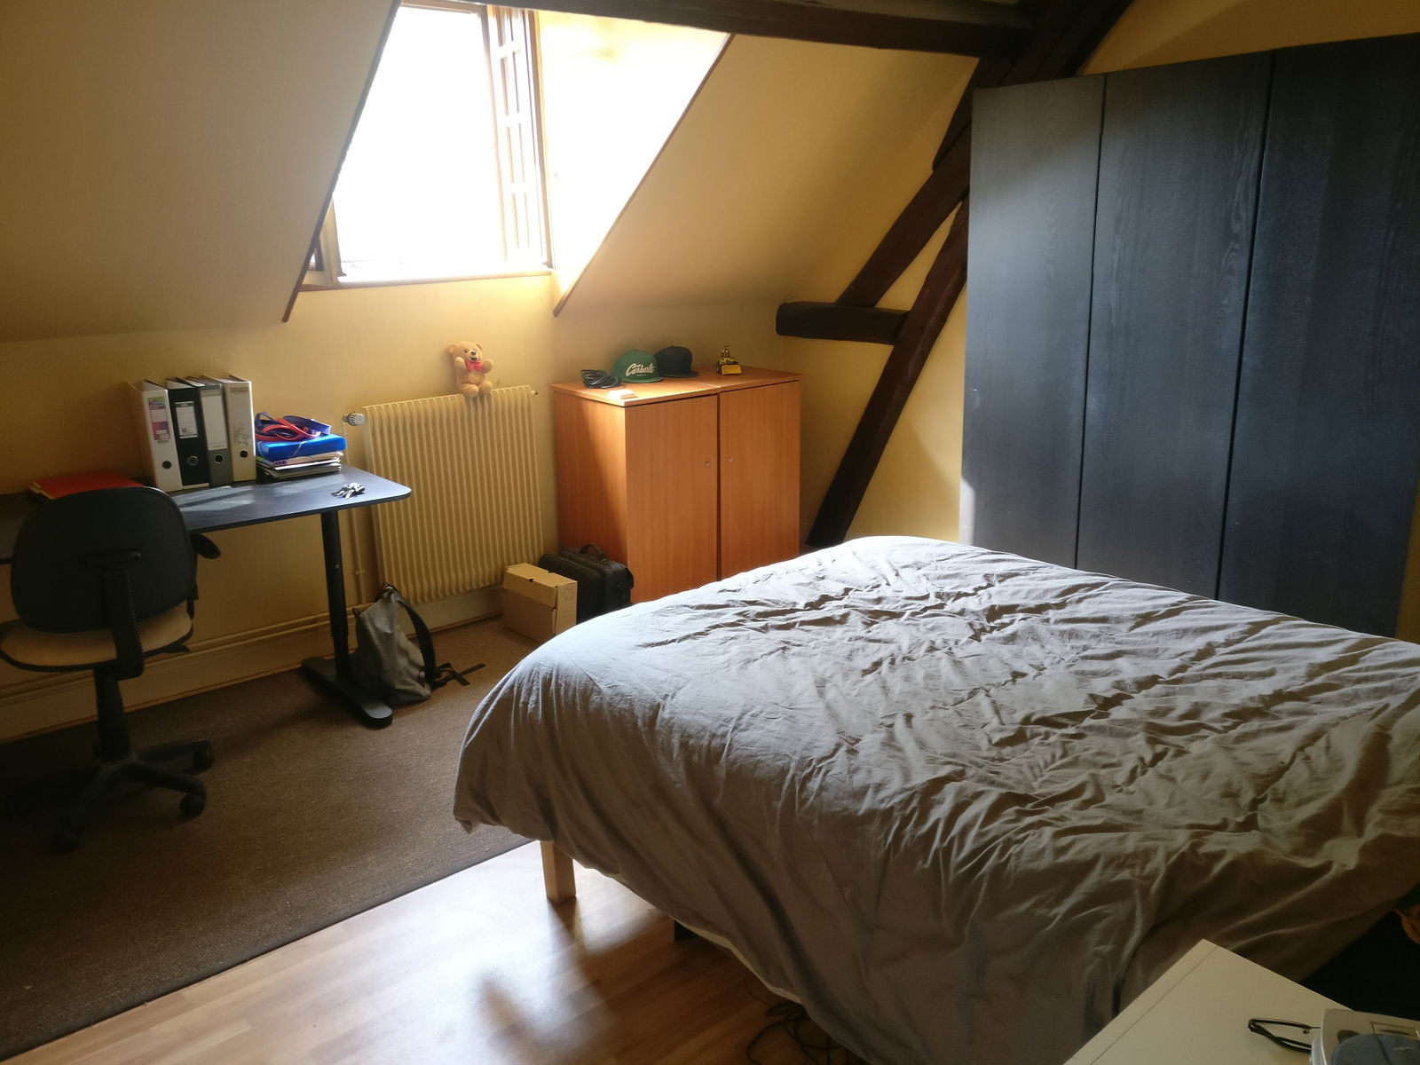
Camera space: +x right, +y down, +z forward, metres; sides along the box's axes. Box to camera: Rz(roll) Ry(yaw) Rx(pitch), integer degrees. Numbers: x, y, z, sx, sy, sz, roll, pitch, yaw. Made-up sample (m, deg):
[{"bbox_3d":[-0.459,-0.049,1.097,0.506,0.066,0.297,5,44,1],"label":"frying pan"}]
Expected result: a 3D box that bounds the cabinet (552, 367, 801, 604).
[{"bbox_3d":[-0.118,-0.190,4.951,0.919,0.934,0.546,-14,20,-36],"label":"cabinet"}]

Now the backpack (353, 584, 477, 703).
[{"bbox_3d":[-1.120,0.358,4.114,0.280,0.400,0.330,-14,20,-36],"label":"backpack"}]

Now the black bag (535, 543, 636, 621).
[{"bbox_3d":[-0.506,0.240,4.624,0.200,0.310,0.420,-14,20,-36],"label":"black bag"}]

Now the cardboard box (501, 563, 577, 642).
[{"bbox_3d":[-0.682,0.285,4.584,0.095,0.256,0.355,-15,20,-38],"label":"cardboard box"}]

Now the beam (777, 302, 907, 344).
[{"bbox_3d":[0.615,-0.961,5.258,0.125,0.155,0.790,-14,20,-36],"label":"beam"}]

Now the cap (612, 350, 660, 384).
[{"bbox_3d":[-0.326,-0.716,4.879,0.175,0.125,0.250,-8,17,-20],"label":"cap"}]

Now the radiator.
[{"bbox_3d":[-0.998,-0.151,4.545,0.685,0.780,0.080,-14,20,-36],"label":"radiator"}]

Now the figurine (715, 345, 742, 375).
[{"bbox_3d":[0.080,-0.747,4.961,0.085,0.120,0.070,-7,17,-18],"label":"figurine"}]

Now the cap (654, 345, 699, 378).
[{"bbox_3d":[-0.171,-0.759,5.010,0.175,0.125,0.250,-15,20,-38],"label":"cap"}]

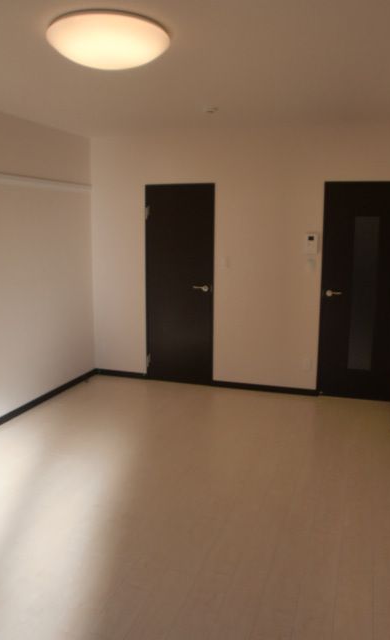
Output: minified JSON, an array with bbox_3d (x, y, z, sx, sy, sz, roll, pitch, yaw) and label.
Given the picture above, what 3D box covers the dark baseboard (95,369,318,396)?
[{"bbox_3d":[0.039,0.642,5.414,2.424,0.061,0.022,3,11,18],"label":"dark baseboard"}]

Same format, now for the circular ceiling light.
[{"bbox_3d":[-0.402,-1.282,2.451,0.575,0.135,0.575,0,10,0],"label":"circular ceiling light"}]

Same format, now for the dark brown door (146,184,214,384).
[{"bbox_3d":[-0.150,-0.339,5.332,0.733,2.020,0.081,3,11,18],"label":"dark brown door"}]

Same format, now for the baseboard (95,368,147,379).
[{"bbox_3d":[-0.807,0.592,5.695,0.638,0.061,0.022,3,11,18],"label":"baseboard"}]

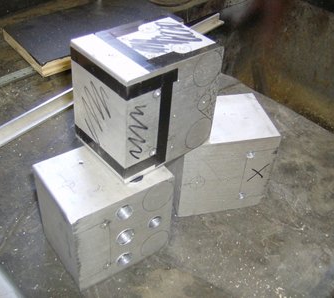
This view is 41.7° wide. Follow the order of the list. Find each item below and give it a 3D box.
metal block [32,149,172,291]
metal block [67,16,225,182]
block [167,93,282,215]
[{"bbox_3d":[-0.082,0.079,0.581,0.138,0.138,0.109,-22,47,-28],"label":"metal block"},{"bbox_3d":[-0.026,-0.066,0.545,0.138,0.138,0.109,-25,48,-30],"label":"metal block"},{"bbox_3d":[0.076,0.008,0.680,0.138,0.138,0.109,-6,41,-12],"label":"block"}]

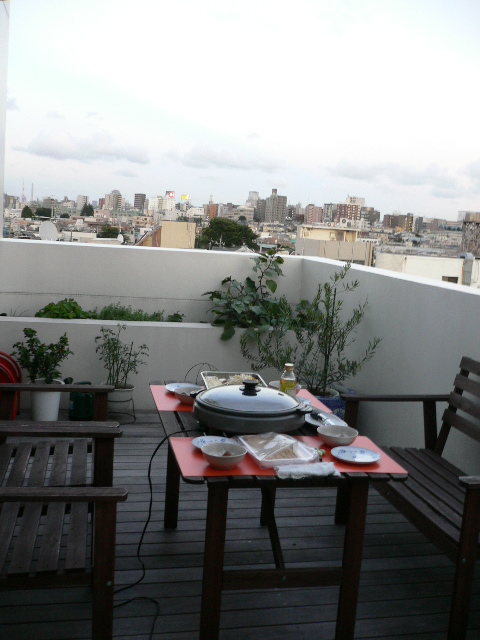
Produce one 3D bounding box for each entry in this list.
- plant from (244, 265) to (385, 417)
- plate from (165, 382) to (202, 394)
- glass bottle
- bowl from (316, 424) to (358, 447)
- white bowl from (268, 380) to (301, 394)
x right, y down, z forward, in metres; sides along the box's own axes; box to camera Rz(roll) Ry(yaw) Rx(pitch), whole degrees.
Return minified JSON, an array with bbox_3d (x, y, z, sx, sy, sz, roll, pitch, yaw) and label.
[{"bbox_3d":[0.464,0.259,4.282,0.900,1.240,0.800,4,9,0],"label":"plant"},{"bbox_3d":[-0.263,0.324,3.025,0.170,0.022,0.170,4,9,-1],"label":"plate"},{"bbox_3d":[0.218,0.291,2.853,0.070,0.200,0.070,4,9,0],"label":"glass bottle"},{"bbox_3d":[0.366,0.442,2.427,0.154,0.053,0.154,4,9,0],"label":"bowl"},{"bbox_3d":[0.211,0.335,3.030,0.150,0.056,0.150,4,9,0],"label":"white bowl"}]

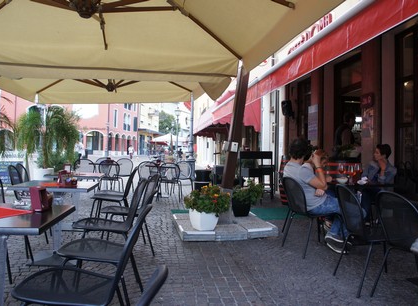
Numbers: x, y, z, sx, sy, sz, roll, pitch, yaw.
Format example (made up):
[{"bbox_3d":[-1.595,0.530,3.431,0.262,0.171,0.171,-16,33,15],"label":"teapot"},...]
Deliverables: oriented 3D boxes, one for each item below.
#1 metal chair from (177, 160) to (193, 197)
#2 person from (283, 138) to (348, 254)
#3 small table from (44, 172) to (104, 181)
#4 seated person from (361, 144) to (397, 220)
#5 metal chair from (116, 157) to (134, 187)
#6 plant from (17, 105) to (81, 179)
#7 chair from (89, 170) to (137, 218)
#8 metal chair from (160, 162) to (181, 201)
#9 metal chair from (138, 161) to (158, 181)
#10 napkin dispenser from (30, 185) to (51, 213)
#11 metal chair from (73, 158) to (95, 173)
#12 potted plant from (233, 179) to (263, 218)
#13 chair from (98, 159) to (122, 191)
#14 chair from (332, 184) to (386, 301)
[{"bbox_3d":[-0.660,0.667,8.700,0.490,0.840,0.570,2,0,27],"label":"metal chair"},{"bbox_3d":[1.250,0.485,3.940,0.720,1.270,0.520,1,0,-17],"label":"person"},{"bbox_3d":[-1.880,0.689,4.990,0.750,0.740,0.680,1,0,-4],"label":"small table"},{"bbox_3d":[2.420,0.518,4.950,0.660,1.270,0.500,1,0,-15],"label":"seated person"},{"bbox_3d":[-2.090,0.606,8.500,0.490,0.840,0.570,2,0,19],"label":"metal chair"},{"bbox_3d":[-3.850,-0.055,8.200,1.420,2.140,1.350,1,0,0],"label":"plant"},{"bbox_3d":[-1.270,0.636,4.750,0.570,0.840,0.490,2,0,3],"label":"chair"},{"bbox_3d":[-0.895,0.658,7.820,0.490,0.840,0.570,2,0,-5],"label":"metal chair"},{"bbox_3d":[-1.440,0.643,8.200,0.480,0.850,0.600,1,0,6],"label":"metal chair"},{"bbox_3d":[-0.985,0.267,2.060,0.085,0.142,0.140,1,0,9],"label":"napkin dispenser"},{"bbox_3d":[-2.740,0.587,8.050,0.490,0.840,0.570,2,0,14],"label":"metal chair"},{"bbox_3d":[0.640,0.740,5.650,0.500,0.580,0.460,2,0,0],"label":"potted plant"},{"bbox_3d":[-2.270,0.600,8.000,0.490,0.840,0.570,2,0,0],"label":"chair"},{"bbox_3d":[1.420,0.706,2.950,0.600,0.850,0.490,1,0,-7],"label":"chair"}]

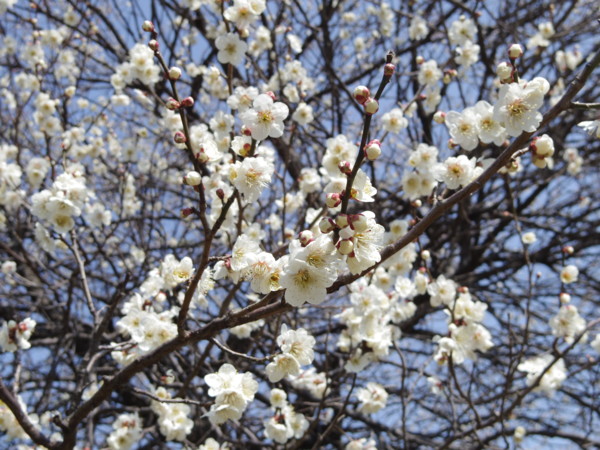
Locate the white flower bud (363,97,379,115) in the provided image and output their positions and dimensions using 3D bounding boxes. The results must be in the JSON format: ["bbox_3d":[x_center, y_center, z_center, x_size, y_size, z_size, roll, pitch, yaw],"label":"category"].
[{"bbox_3d":[0.034,-0.057,0.390,0.007,0.007,0.008,8,-50,0],"label":"white flower bud"}]

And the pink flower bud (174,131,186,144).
[{"bbox_3d":[-0.065,-0.047,0.440,0.007,0.007,0.007,23,0,-40],"label":"pink flower bud"}]

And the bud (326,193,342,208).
[{"bbox_3d":[0.017,-0.012,0.400,0.008,0.007,0.007,-17,0,-33],"label":"bud"}]

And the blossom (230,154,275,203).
[{"bbox_3d":[-0.027,-0.026,0.450,0.025,0.026,0.015,5,13,-13],"label":"blossom"}]

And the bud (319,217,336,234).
[{"bbox_3d":[0.013,0.000,0.400,0.009,0.008,0.008,-7,0,-30],"label":"bud"}]

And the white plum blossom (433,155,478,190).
[{"bbox_3d":[0.088,-0.030,0.460,0.025,0.021,0.012,-1,6,3],"label":"white plum blossom"}]

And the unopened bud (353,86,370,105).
[{"bbox_3d":[0.029,-0.061,0.385,0.007,0.009,0.007,-18,12,0],"label":"unopened bud"}]

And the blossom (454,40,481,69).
[{"bbox_3d":[0.152,-0.155,0.740,0.025,0.025,0.012,-3,8,6],"label":"blossom"}]

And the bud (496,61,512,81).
[{"bbox_3d":[0.103,-0.078,0.410,0.008,0.009,0.008,-29,21,0],"label":"bud"}]

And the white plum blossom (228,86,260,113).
[{"bbox_3d":[-0.043,-0.095,0.620,0.025,0.023,0.012,1,6,-3],"label":"white plum blossom"}]

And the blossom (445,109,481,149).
[{"bbox_3d":[0.103,-0.060,0.510,0.024,0.026,0.013,-4,8,9],"label":"blossom"}]

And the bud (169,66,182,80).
[{"bbox_3d":[-0.066,-0.081,0.435,0.007,0.007,0.007,36,-65,0],"label":"bud"}]

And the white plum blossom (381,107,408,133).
[{"bbox_3d":[0.079,-0.088,0.680,0.023,0.022,0.012,0,11,0],"label":"white plum blossom"}]

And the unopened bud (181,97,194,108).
[{"bbox_3d":[-0.060,-0.066,0.440,0.007,0.006,0.006,-28,0,12],"label":"unopened bud"}]

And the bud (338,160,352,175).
[{"bbox_3d":[0.023,-0.029,0.405,0.006,0.006,0.008,-34,-66,0],"label":"bud"}]

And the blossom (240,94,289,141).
[{"bbox_3d":[-0.019,-0.057,0.435,0.025,0.025,0.012,1,6,-3],"label":"blossom"}]

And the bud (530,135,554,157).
[{"bbox_3d":[0.127,-0.042,0.425,0.012,0.011,0.011,-6,0,24],"label":"bud"}]

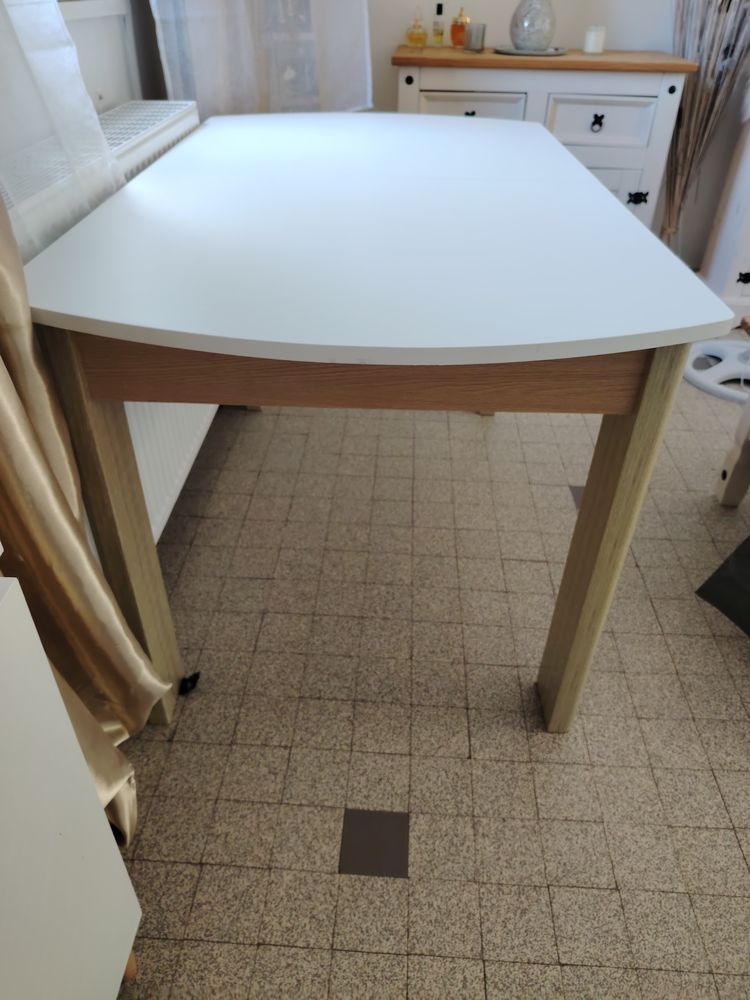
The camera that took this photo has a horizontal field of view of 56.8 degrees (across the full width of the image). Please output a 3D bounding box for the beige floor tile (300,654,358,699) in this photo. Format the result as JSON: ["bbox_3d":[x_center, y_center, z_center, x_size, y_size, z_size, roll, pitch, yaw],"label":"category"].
[{"bbox_3d":[-0.085,0.333,1.287,0.098,0.010,0.098,3,37,2],"label":"beige floor tile"}]

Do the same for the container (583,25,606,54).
[{"bbox_3d":[0.777,-1.629,2.456,0.073,0.083,0.073,3,37,2],"label":"container"}]

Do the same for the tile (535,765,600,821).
[{"bbox_3d":[0.308,0.473,1.121,0.100,0.010,0.100,3,37,2],"label":"tile"}]

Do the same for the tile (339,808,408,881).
[{"bbox_3d":[0.002,0.516,1.043,0.099,0.010,0.099,3,37,2],"label":"tile"}]

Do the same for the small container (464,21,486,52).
[{"bbox_3d":[0.334,-1.530,2.292,0.063,0.077,0.063,3,37,2],"label":"small container"}]

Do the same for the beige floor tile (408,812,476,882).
[{"bbox_3d":[0.102,0.523,1.047,0.100,0.010,0.100,3,37,2],"label":"beige floor tile"}]

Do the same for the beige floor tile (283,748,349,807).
[{"bbox_3d":[-0.093,0.454,1.132,0.100,0.010,0.100,3,37,2],"label":"beige floor tile"}]

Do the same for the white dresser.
[{"bbox_3d":[0.525,-1.147,2.563,0.940,0.842,0.425,3,37,2],"label":"white dresser"}]

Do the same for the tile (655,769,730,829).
[{"bbox_3d":[0.504,0.479,1.111,0.100,0.010,0.100,3,37,2],"label":"tile"}]

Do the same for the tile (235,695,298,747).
[{"bbox_3d":[-0.188,0.387,1.211,0.100,0.010,0.100,3,37,2],"label":"tile"}]

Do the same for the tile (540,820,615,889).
[{"bbox_3d":[0.301,0.531,1.035,0.098,0.010,0.098,3,37,2],"label":"tile"}]

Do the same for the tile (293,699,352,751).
[{"bbox_3d":[-0.089,0.393,1.207,0.098,0.010,0.098,3,37,2],"label":"tile"}]

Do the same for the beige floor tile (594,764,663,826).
[{"bbox_3d":[0.405,0.475,1.113,0.100,0.010,0.100,3,37,2],"label":"beige floor tile"}]

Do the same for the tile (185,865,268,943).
[{"bbox_3d":[-0.204,0.566,0.972,0.100,0.010,0.100,3,37,2],"label":"tile"}]

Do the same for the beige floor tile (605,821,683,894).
[{"bbox_3d":[0.401,0.535,1.033,0.098,0.010,0.098,3,37,2],"label":"beige floor tile"}]

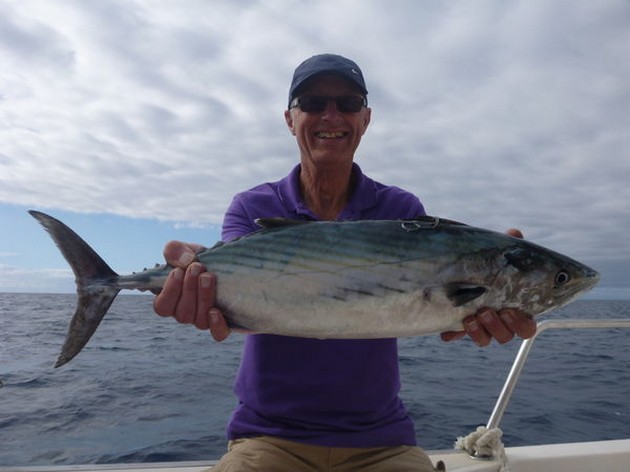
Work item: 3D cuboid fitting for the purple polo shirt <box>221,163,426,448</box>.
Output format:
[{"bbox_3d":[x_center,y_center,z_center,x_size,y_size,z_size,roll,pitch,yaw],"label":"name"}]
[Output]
[{"bbox_3d":[0.018,0.143,1.090,0.445,0.610,0.330,1,-7,-1],"label":"purple polo shirt"}]

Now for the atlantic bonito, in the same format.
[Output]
[{"bbox_3d":[0.000,0.066,0.625,0.685,0.190,0.110,1,-7,-2],"label":"atlantic bonito"}]

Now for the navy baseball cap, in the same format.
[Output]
[{"bbox_3d":[0.031,-0.347,1.120,0.178,0.130,0.265,1,-7,-5],"label":"navy baseball cap"}]

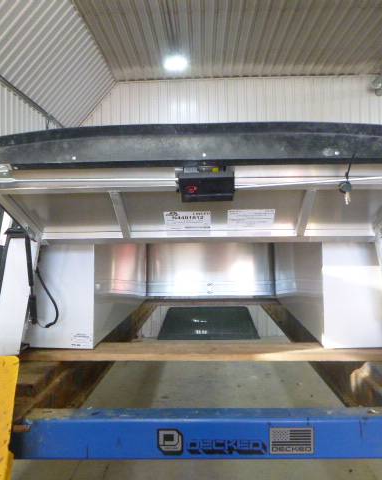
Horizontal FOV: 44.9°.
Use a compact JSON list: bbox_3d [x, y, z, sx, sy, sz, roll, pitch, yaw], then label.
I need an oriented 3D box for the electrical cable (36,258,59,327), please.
[{"bbox_3d":[-0.557,0.211,1.790,0.092,0.265,0.050,0,0,2],"label":"electrical cable"}]

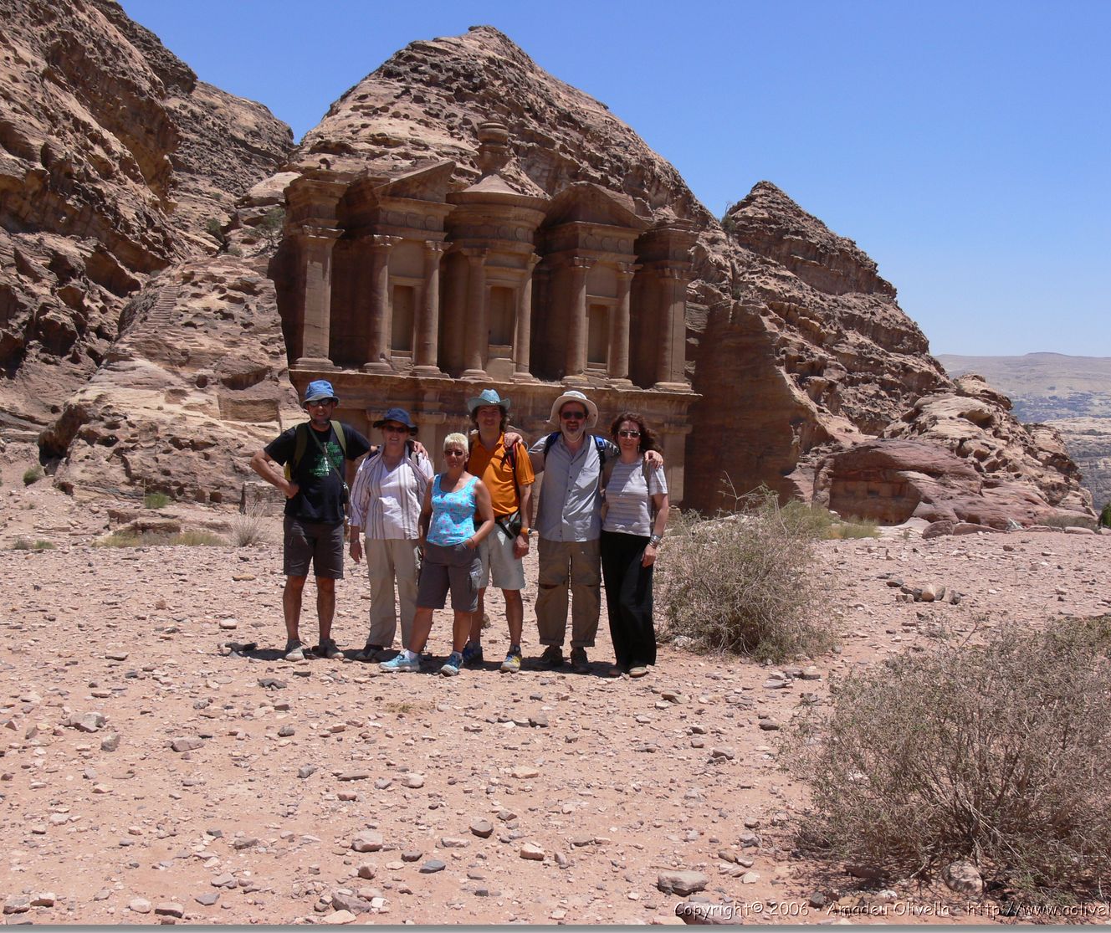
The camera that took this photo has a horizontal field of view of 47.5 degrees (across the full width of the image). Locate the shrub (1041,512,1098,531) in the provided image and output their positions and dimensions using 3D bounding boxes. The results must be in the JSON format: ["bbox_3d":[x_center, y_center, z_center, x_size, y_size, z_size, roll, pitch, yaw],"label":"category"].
[{"bbox_3d":[14.670,1.600,36.000,1.650,0.580,1.300,1,-1,0],"label":"shrub"}]

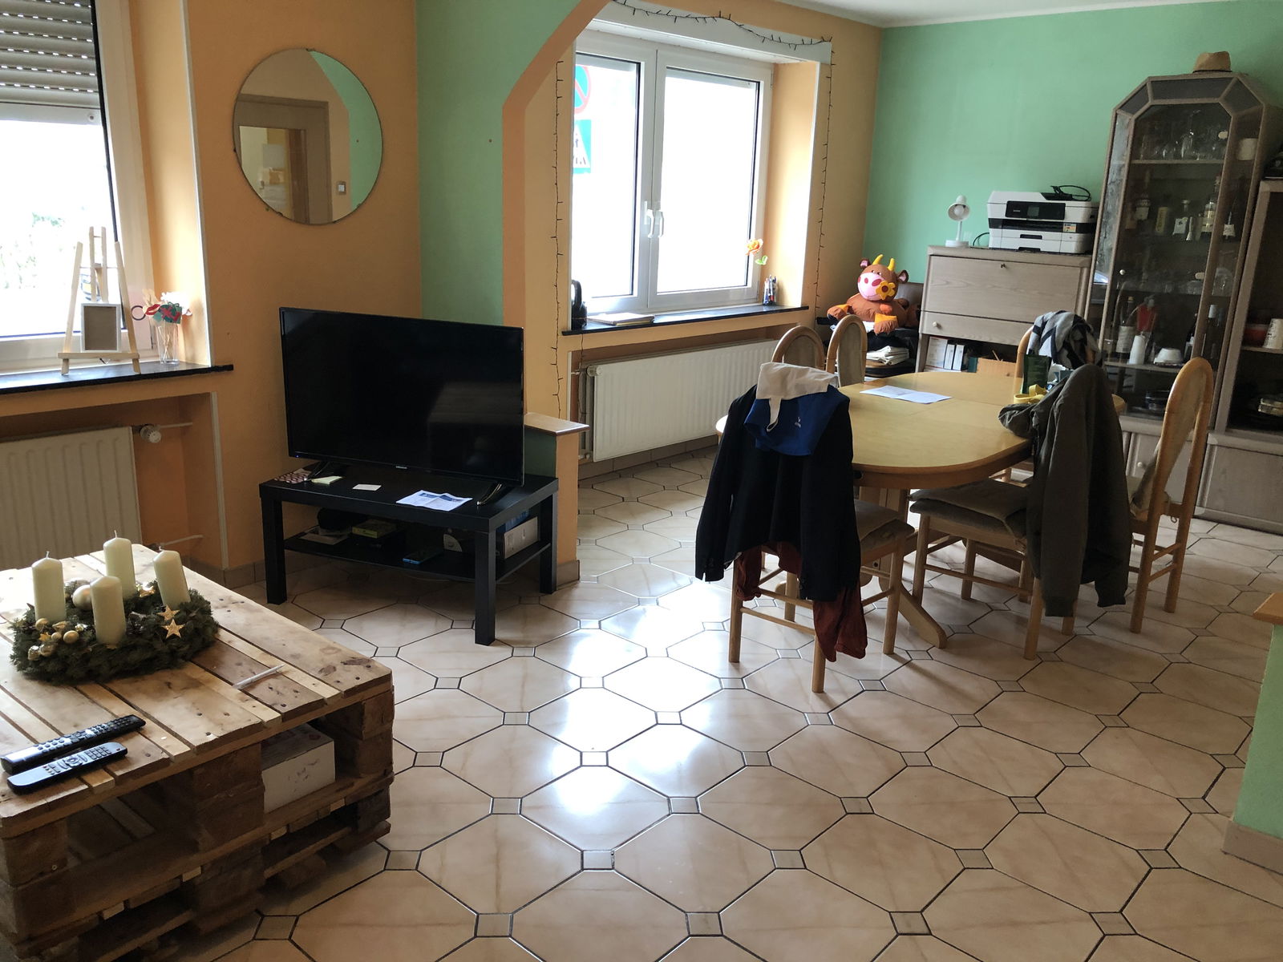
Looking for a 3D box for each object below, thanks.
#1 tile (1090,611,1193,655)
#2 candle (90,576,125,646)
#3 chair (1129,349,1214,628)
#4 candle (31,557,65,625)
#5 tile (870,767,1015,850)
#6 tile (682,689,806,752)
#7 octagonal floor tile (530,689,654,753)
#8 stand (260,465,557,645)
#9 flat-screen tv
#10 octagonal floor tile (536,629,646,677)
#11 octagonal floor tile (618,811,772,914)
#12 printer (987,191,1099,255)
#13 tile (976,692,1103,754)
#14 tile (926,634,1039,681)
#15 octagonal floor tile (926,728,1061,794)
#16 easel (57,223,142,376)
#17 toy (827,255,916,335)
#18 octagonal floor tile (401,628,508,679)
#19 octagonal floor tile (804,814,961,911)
[{"bbox_3d":[1.849,0.560,3.830,0.315,0.010,0.315,15,20,39],"label":"tile"},{"bbox_3d":[-1.178,0.281,2.297,0.062,0.150,0.062,15,20,39],"label":"candle"},{"bbox_3d":[1.795,0.001,3.940,0.450,1.000,0.500,-13,21,-43],"label":"chair"},{"bbox_3d":[-1.367,0.255,2.398,0.061,0.145,0.061,-3,16,-28],"label":"candle"},{"bbox_3d":[0.776,0.835,2.665,0.312,0.010,0.312,15,20,39],"label":"tile"},{"bbox_3d":[0.305,0.711,3.072,0.315,0.010,0.315,15,20,39],"label":"tile"},{"bbox_3d":[-0.142,0.697,3.039,0.312,0.010,0.312,15,20,39],"label":"octagonal floor tile"},{"bbox_3d":[-0.837,0.220,3.833,0.900,0.450,0.550,7,16,18],"label":"stand"},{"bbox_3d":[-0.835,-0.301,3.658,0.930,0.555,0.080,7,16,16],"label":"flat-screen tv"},{"bbox_3d":[-0.168,0.580,3.470,0.310,0.010,0.310,16,21,40],"label":"octagonal floor tile"},{"bbox_3d":[0.120,0.881,2.409,0.312,0.010,0.312,15,20,39],"label":"octagonal floor tile"},{"bbox_3d":[2.286,-1.443,5.807,0.565,0.320,0.420,16,20,40],"label":"printer"},{"bbox_3d":[1.204,0.729,3.132,0.315,0.010,0.315,15,20,39],"label":"tile"},{"bbox_3d":[1.174,0.609,3.575,0.313,0.010,0.313,15,20,39],"label":"tile"},{"bbox_3d":[0.988,0.783,2.893,0.310,0.010,0.310,16,21,40],"label":"octagonal floor tile"},{"bbox_3d":[-1.832,-0.611,3.497,0.250,0.474,0.250,-4,17,-19],"label":"easel"},{"bbox_3d":[1.475,-1.199,6.655,0.480,0.470,0.420,13,19,35],"label":"toy"},{"bbox_3d":[-0.614,0.572,3.442,0.315,0.010,0.315,15,20,39],"label":"octagonal floor tile"},{"bbox_3d":[0.568,0.896,2.446,0.310,0.010,0.310,16,21,40],"label":"octagonal floor tile"}]

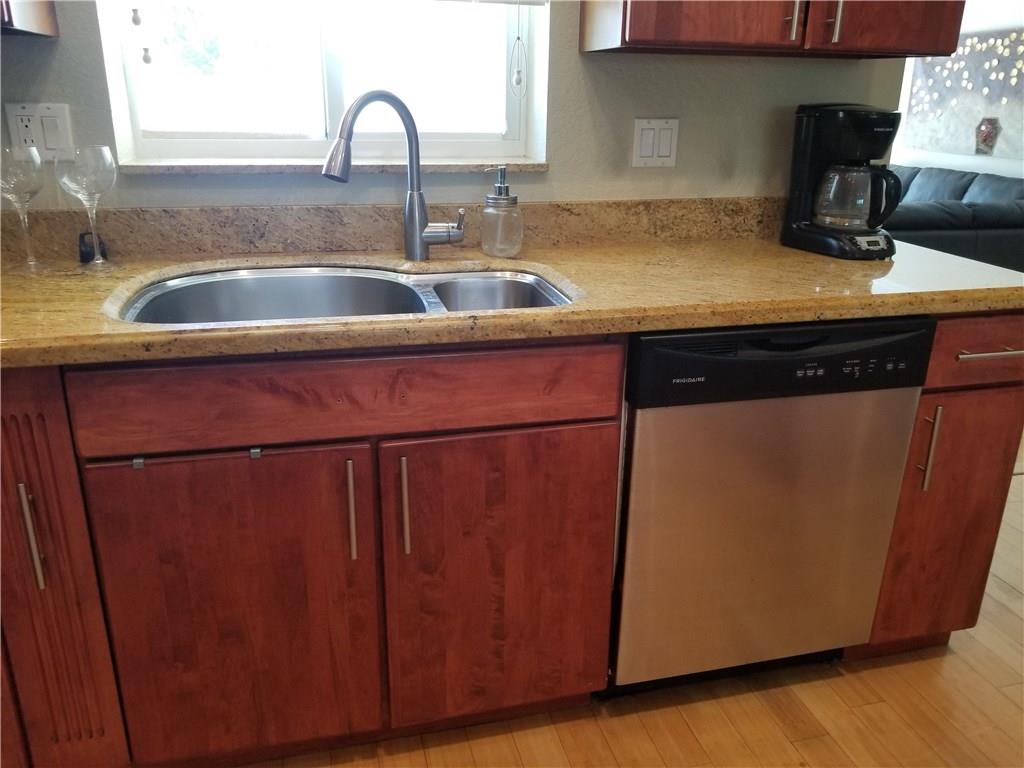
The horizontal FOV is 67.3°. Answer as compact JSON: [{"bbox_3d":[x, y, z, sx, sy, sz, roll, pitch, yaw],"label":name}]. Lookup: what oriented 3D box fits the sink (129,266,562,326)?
[{"bbox_3d":[-0.309,-0.080,1.532,0.800,0.210,0.520,-4,20,-13],"label":"sink"}]

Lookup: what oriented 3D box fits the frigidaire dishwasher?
[{"bbox_3d":[0.443,0.168,1.810,0.600,0.805,0.600,-4,20,-13],"label":"frigidaire dishwasher"}]

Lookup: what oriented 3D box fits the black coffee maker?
[{"bbox_3d":[0.807,-0.477,1.813,0.186,0.335,0.242,-6,21,-19],"label":"black coffee maker"}]

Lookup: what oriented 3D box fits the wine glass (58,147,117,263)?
[{"bbox_3d":[-0.856,-0.359,1.559,0.106,0.232,0.106,-4,20,-13],"label":"wine glass"}]

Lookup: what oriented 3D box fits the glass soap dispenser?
[{"bbox_3d":[-0.021,-0.393,1.748,0.092,0.196,0.090,1,20,0],"label":"glass soap dispenser"}]

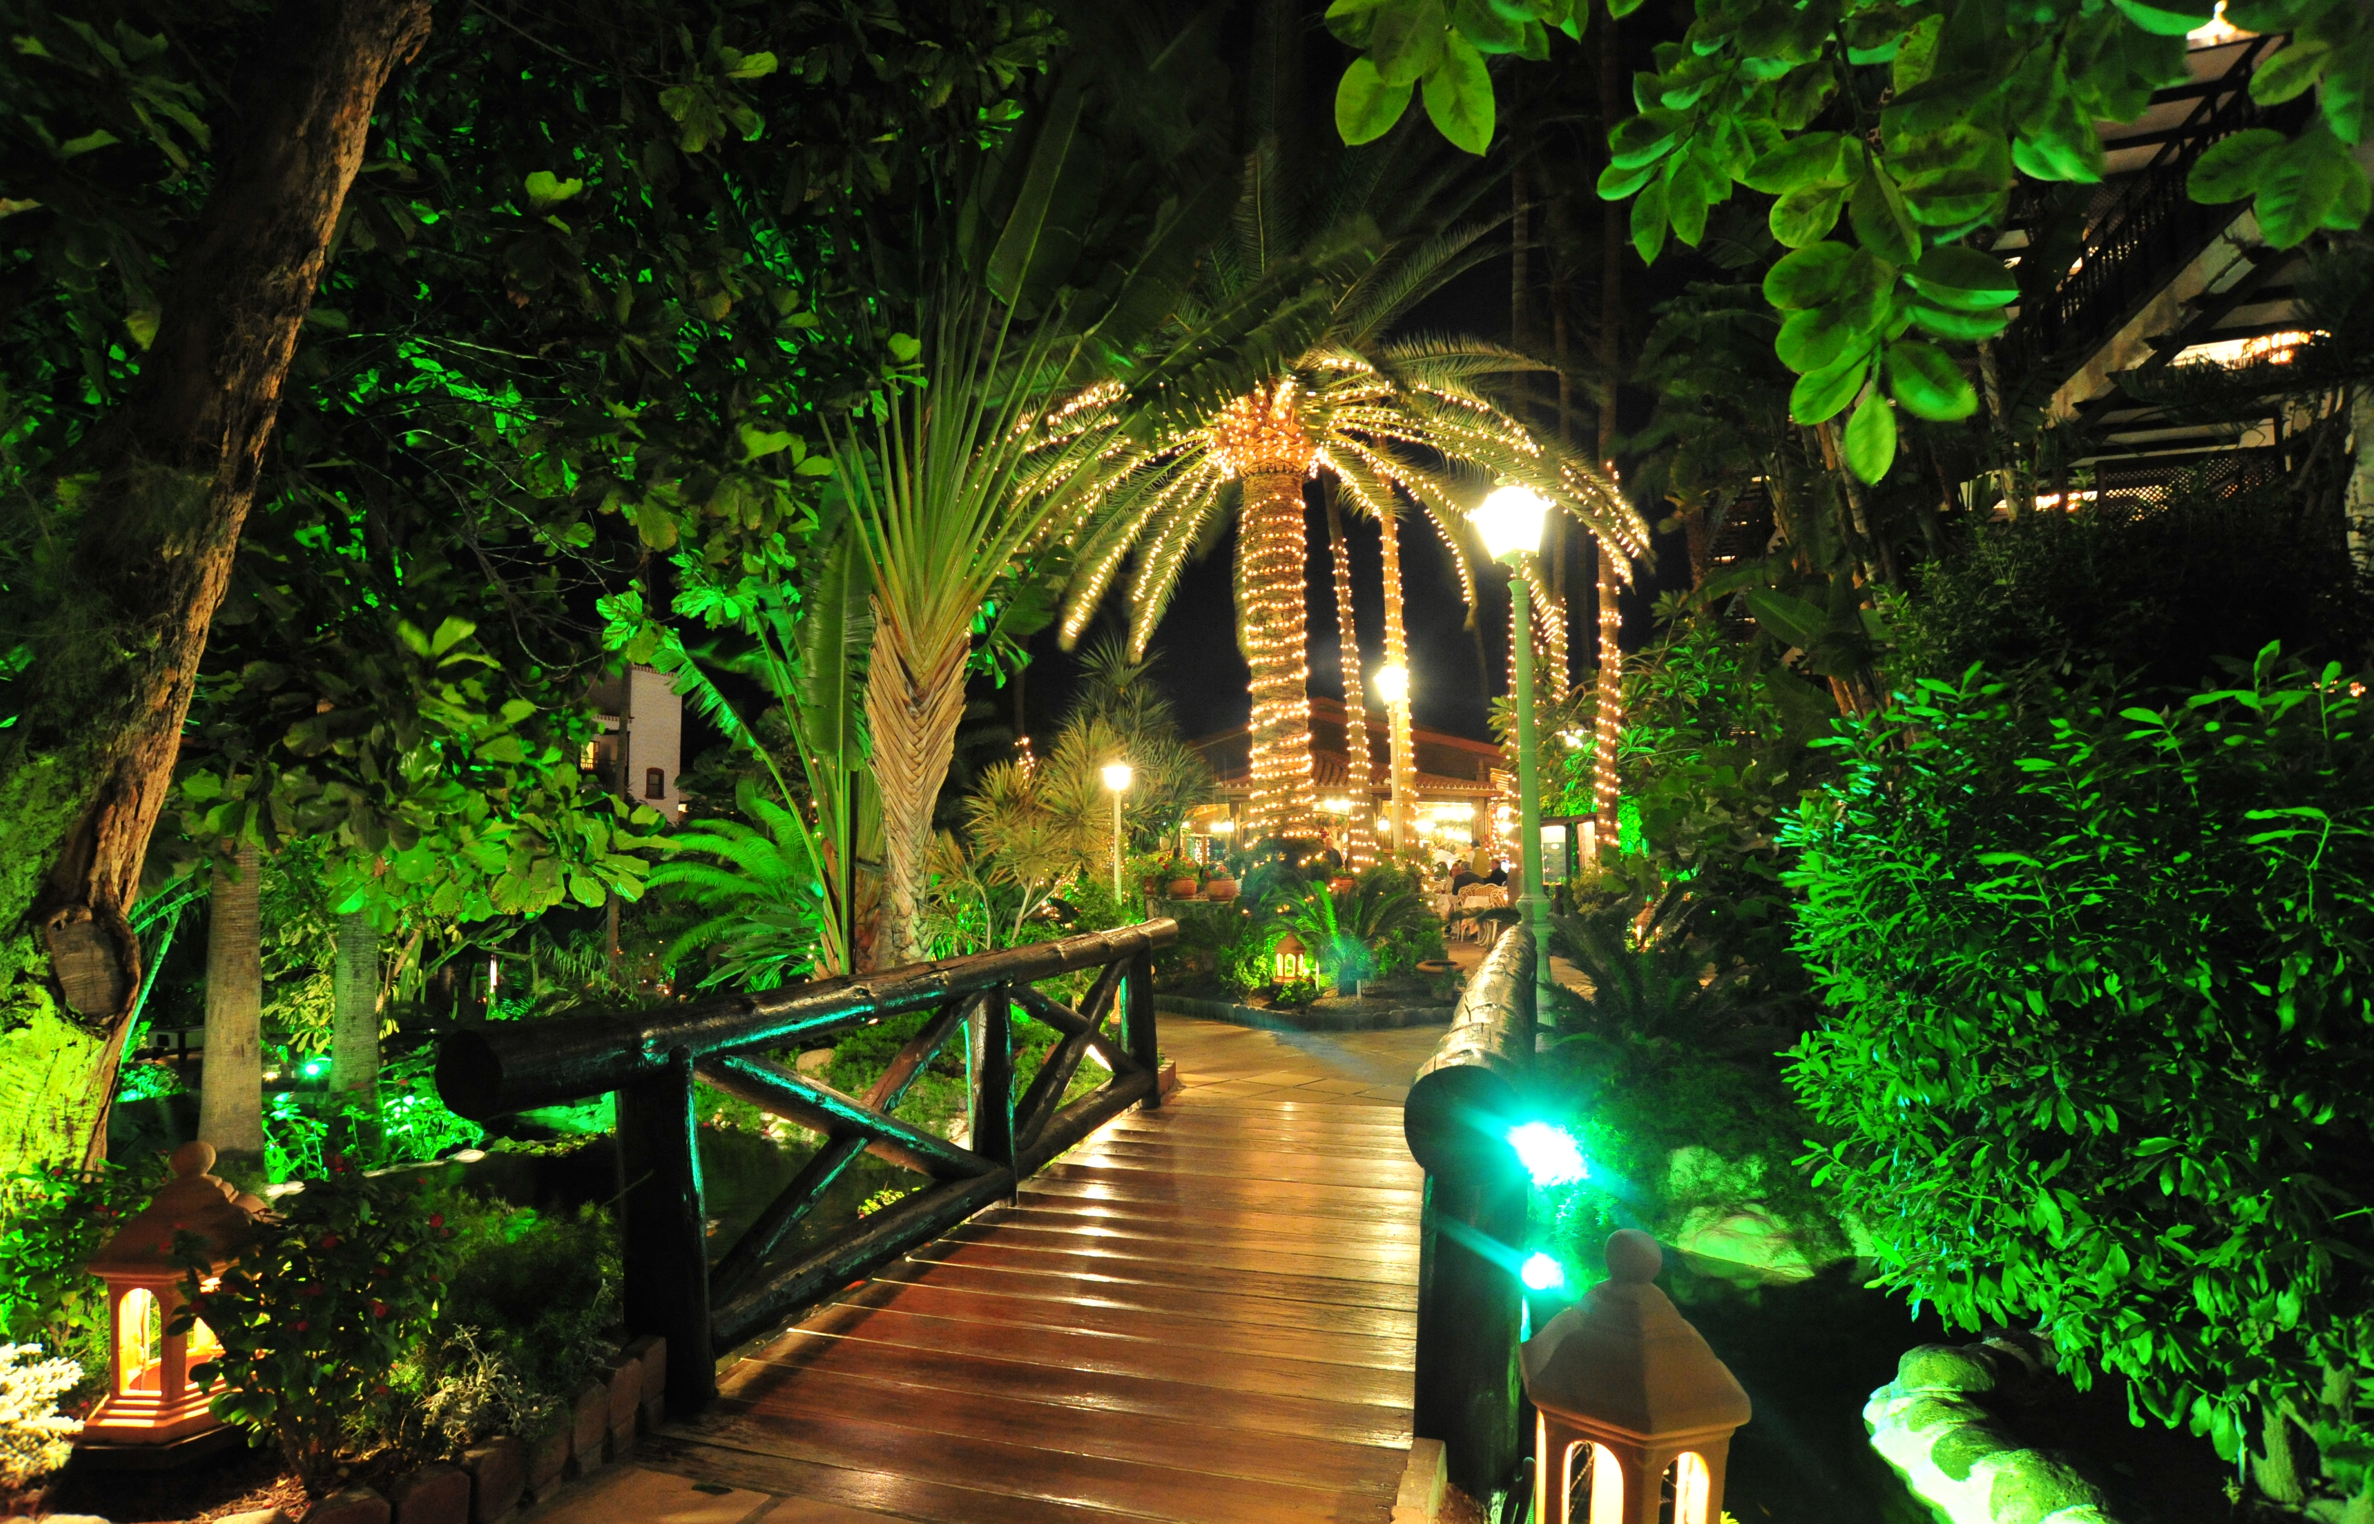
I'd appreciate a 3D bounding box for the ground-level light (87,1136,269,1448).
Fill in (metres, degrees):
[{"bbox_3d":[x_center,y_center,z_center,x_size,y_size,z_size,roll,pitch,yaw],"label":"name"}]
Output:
[{"bbox_3d":[-2.244,1.183,2.650,0.370,0.640,0.370,2,-6,-40],"label":"ground-level light"}]

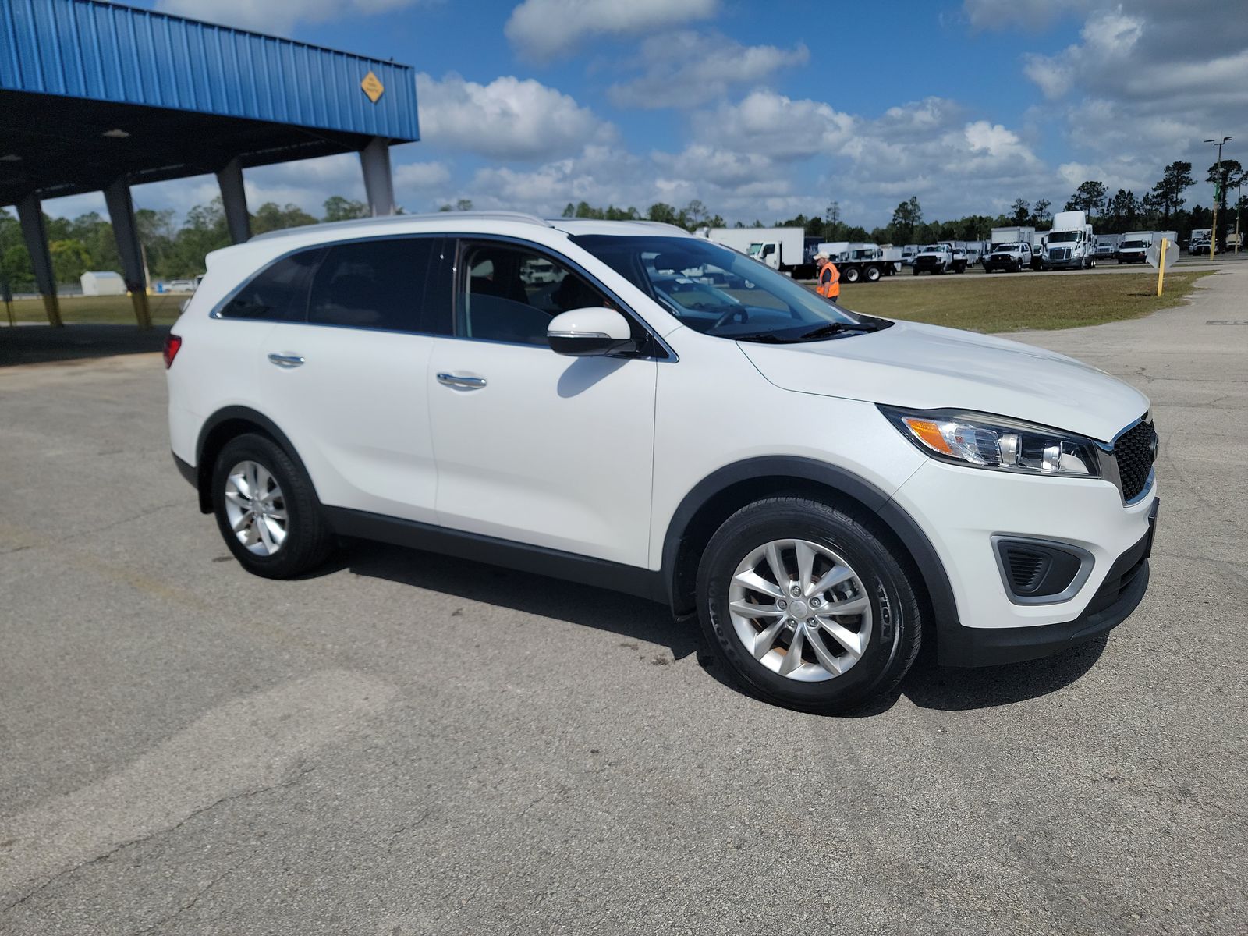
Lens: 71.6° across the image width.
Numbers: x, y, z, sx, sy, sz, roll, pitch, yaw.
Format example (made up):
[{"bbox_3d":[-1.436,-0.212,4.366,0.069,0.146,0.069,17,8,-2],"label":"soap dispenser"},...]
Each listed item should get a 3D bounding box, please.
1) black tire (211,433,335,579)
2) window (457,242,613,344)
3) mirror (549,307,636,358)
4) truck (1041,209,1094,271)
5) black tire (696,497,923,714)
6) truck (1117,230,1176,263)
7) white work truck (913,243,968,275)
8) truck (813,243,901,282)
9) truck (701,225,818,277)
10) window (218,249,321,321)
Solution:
[{"bbox_3d":[-1.731,0.178,4.279,0.735,0.735,0.240,6,16,32],"label":"black tire"},{"bbox_3d":[-0.309,-0.654,3.199,0.850,0.400,0.070,6,-9,32],"label":"window"},{"bbox_3d":[-0.112,-0.443,2.849,0.200,0.175,0.240,6,16,32],"label":"mirror"},{"bbox_3d":[31.922,-16.256,62.022,2.500,3.950,7.000,6,15,31],"label":"truck"},{"bbox_3d":[0.608,0.434,2.846,0.730,0.730,0.240,5,15,29],"label":"black tire"},{"bbox_3d":[47.953,-20.238,79.473,2.400,2.900,6.200,10,18,44],"label":"truck"},{"bbox_3d":[21.942,-14.469,59.866,2.150,2.150,6.100,6,16,32],"label":"white work truck"},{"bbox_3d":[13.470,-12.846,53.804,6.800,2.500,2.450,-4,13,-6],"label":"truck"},{"bbox_3d":[8.682,-14.252,58.153,8.000,3.650,2.500,-6,13,-16],"label":"truck"},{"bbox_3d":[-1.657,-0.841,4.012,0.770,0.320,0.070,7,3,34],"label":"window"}]

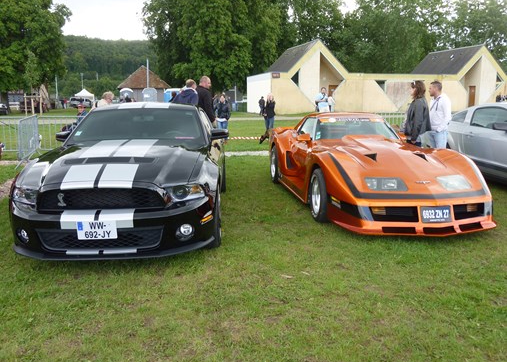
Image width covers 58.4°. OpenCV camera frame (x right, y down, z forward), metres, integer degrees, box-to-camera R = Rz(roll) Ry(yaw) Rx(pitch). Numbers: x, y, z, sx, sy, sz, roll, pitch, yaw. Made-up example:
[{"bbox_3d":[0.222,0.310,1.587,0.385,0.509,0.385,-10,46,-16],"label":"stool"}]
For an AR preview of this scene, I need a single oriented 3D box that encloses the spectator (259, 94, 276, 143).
[{"bbox_3d":[0.475,-2.002,14.580,0.480,1.630,0.500,0,11,-3],"label":"spectator"}]

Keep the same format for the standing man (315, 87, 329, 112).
[{"bbox_3d":[2.239,-2.150,15.057,0.550,1.780,0.420,0,11,-6],"label":"standing man"}]

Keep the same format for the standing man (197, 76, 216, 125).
[{"bbox_3d":[-0.893,-1.011,8.663,0.550,1.830,0.420,10,14,40],"label":"standing man"}]

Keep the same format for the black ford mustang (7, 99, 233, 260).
[{"bbox_3d":[-1.347,-0.266,5.878,1.910,1.380,4.760,0,11,-3],"label":"black ford mustang"}]

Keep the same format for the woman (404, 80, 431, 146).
[{"bbox_3d":[2.586,-0.685,7.294,0.400,1.760,0.480,5,12,24],"label":"woman"}]

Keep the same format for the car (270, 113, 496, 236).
[{"bbox_3d":[1.538,-0.333,6.882,1.930,1.200,4.630,-1,11,-10],"label":"car"}]

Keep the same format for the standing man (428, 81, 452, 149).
[{"bbox_3d":[3.093,-0.773,7.683,0.380,1.800,0.500,-4,11,-21],"label":"standing man"}]

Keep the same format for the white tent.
[{"bbox_3d":[-25.299,-12.275,67.948,3.000,3.100,3.000,-1,11,-8],"label":"white tent"}]

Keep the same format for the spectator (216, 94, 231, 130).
[{"bbox_3d":[-0.982,-2.076,14.874,0.480,1.640,0.320,1,11,0],"label":"spectator"}]

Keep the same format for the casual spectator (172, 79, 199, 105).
[{"bbox_3d":[-1.315,-1.051,8.962,0.550,1.790,0.400,4,11,17],"label":"casual spectator"}]

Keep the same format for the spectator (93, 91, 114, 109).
[{"bbox_3d":[-3.012,-1.011,9.176,0.400,1.600,0.500,7,12,30],"label":"spectator"}]

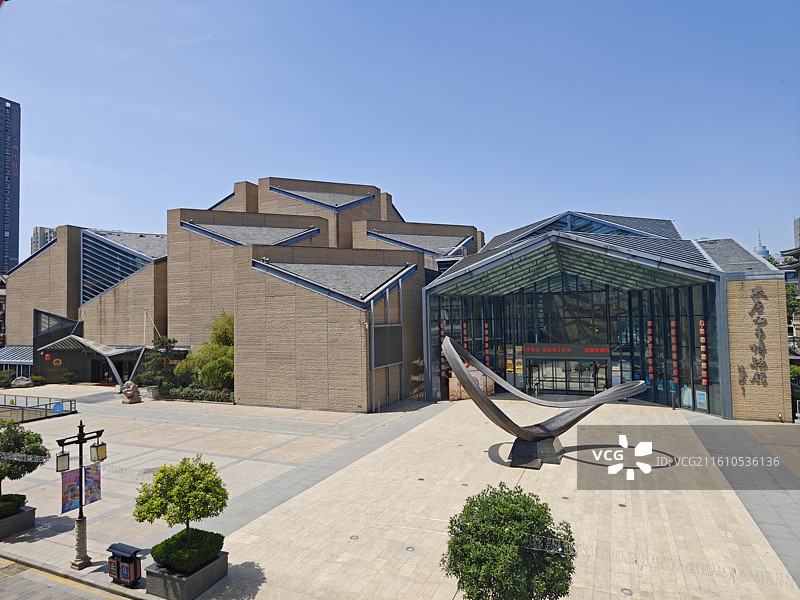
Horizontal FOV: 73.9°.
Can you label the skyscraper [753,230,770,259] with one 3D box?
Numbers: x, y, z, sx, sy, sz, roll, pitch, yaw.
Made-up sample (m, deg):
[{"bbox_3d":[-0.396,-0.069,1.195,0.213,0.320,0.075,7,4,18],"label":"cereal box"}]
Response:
[{"bbox_3d":[544.402,-40.039,797.681,26.000,132.200,26.000,-2,-2,23],"label":"skyscraper"}]

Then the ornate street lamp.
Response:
[{"bbox_3d":[-8.902,5.344,14.857,0.480,3.950,1.500,-2,-2,23],"label":"ornate street lamp"}]

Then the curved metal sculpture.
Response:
[{"bbox_3d":[7.043,4.788,26.299,9.590,5.780,4.900,-1,-2,16],"label":"curved metal sculpture"}]

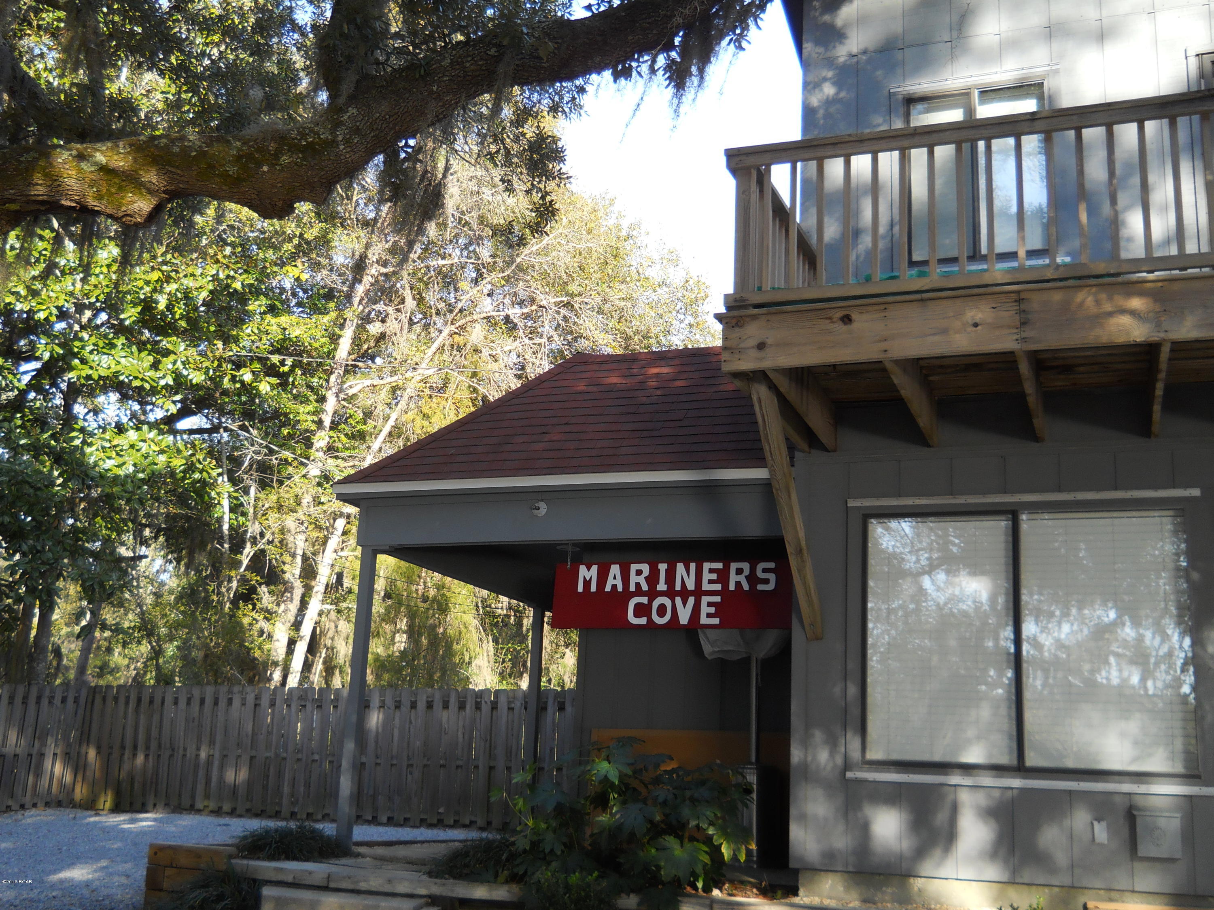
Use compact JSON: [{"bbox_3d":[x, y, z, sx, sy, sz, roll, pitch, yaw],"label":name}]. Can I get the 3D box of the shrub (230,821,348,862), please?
[{"bbox_3d":[-2.186,2.676,9.060,0.840,0.220,0.720,6,-14,-12],"label":"shrub"}]

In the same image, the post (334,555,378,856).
[{"bbox_3d":[-1.887,1.814,9.779,0.090,2.260,0.090,-3,-15,21],"label":"post"}]

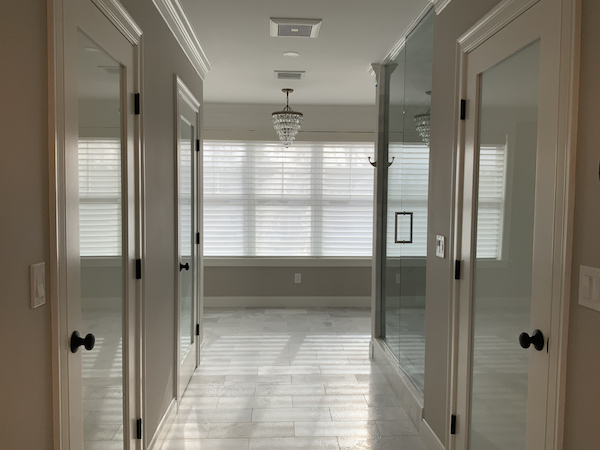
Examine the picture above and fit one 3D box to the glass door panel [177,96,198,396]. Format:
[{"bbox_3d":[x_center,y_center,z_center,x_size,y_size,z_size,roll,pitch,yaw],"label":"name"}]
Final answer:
[{"bbox_3d":[-0.840,0.167,3.665,0.042,2.030,0.775,1,3,-3],"label":"glass door panel"}]

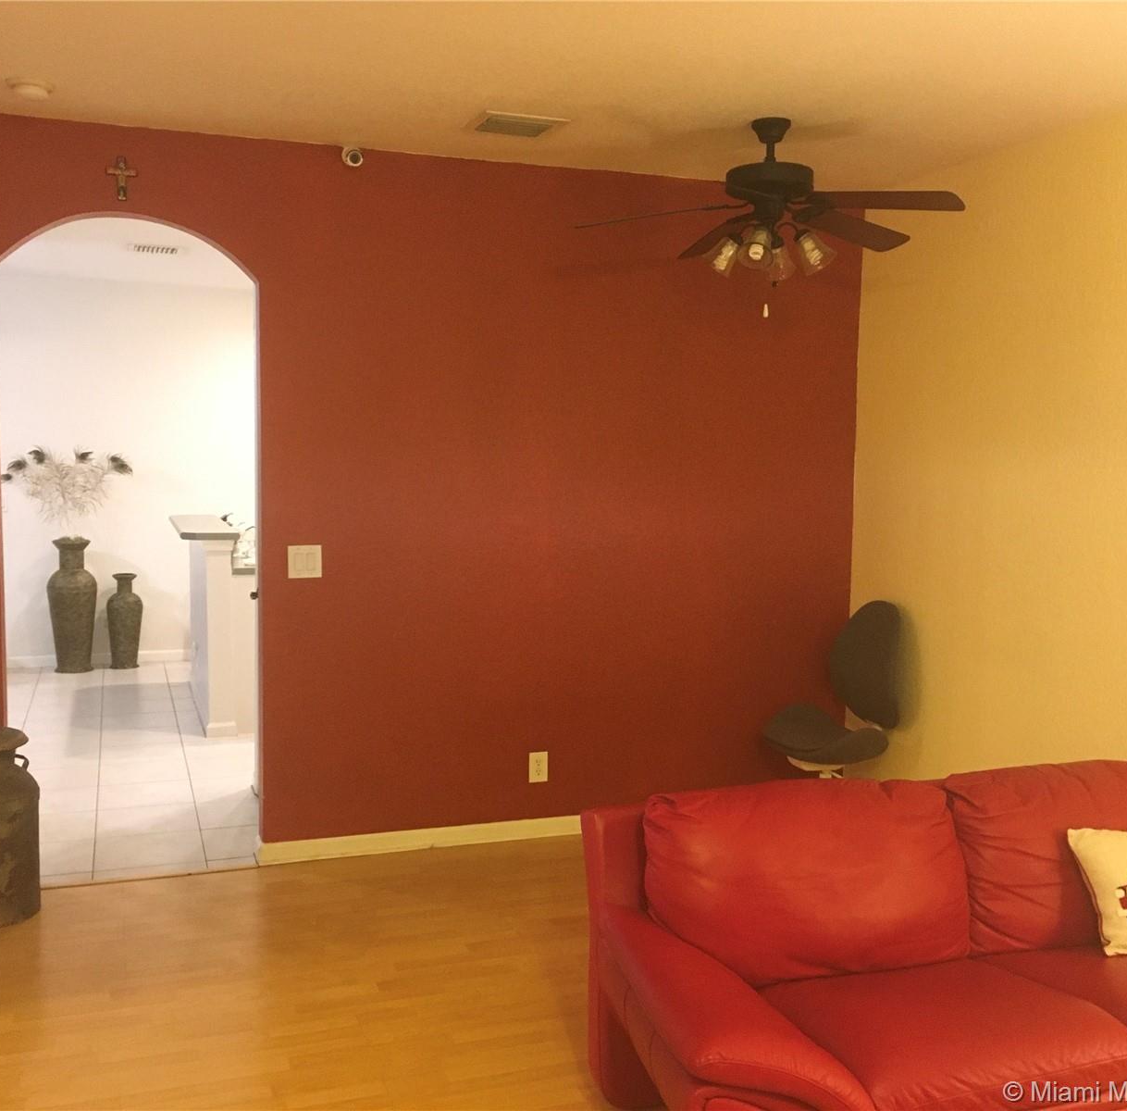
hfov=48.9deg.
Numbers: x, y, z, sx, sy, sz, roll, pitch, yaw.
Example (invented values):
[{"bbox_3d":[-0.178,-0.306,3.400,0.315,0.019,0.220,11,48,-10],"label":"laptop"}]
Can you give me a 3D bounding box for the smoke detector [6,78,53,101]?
[{"bbox_3d":[-1.681,-1.459,3.903,0.140,0.042,0.140,-1,5,-20],"label":"smoke detector"}]

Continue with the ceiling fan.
[{"bbox_3d":[0.699,-1.206,4.219,1.300,0.530,1.300,-1,5,-20],"label":"ceiling fan"}]

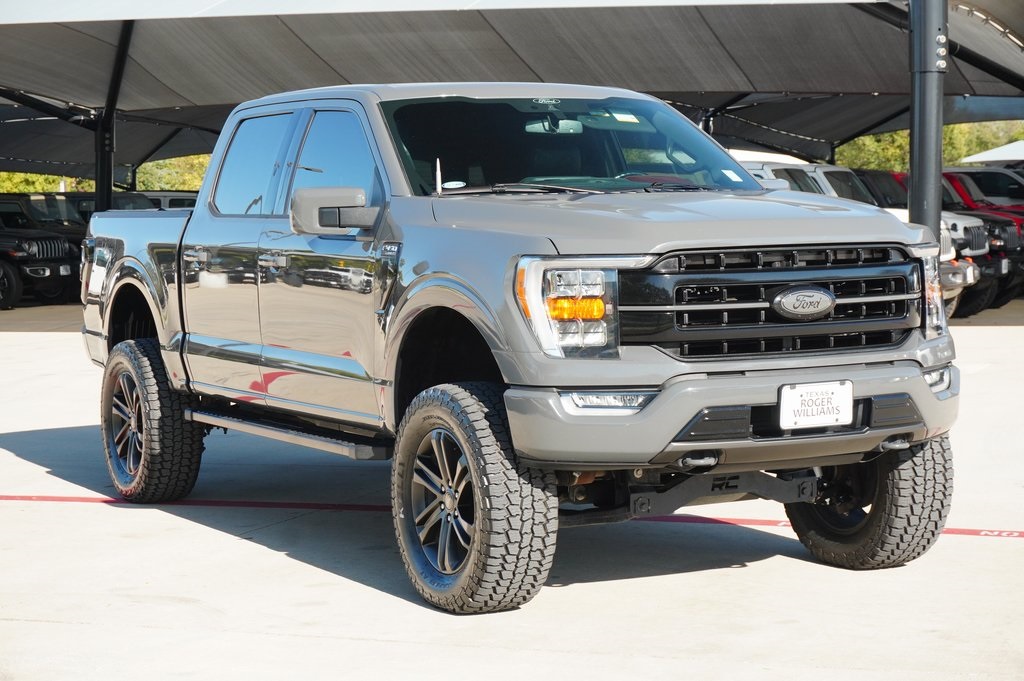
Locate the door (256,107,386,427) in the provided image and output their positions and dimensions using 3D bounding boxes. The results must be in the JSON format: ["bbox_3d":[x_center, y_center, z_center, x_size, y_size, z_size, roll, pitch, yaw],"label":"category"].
[{"bbox_3d":[-0.715,-0.355,8.648,0.270,1.340,1.300,-3,4,-28],"label":"door"}]

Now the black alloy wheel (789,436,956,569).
[{"bbox_3d":[1.423,0.501,8.449,0.295,0.846,0.846,-3,4,-28],"label":"black alloy wheel"}]

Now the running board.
[{"bbox_3d":[-1.018,0.394,9.197,0.180,0.075,2.050,-3,4,-28],"label":"running board"}]

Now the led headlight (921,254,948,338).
[{"bbox_3d":[1.580,-0.185,7.883,0.310,0.350,0.310,-3,4,-28],"label":"led headlight"}]

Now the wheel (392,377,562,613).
[{"bbox_3d":[-0.144,0.577,7.635,0.312,0.833,0.843,-3,4,-27],"label":"wheel"}]

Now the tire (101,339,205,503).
[{"bbox_3d":[-1.893,0.414,10.885,0.312,0.833,0.843,-3,4,-28],"label":"tire"}]

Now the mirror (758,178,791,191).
[{"bbox_3d":[1.166,-0.607,9.212,0.265,0.200,0.180,-3,4,-28],"label":"mirror"}]

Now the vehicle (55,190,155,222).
[{"bbox_3d":[-8.200,-2.000,41.800,4.700,1.900,1.900,1,4,33],"label":"vehicle"}]

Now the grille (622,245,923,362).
[{"bbox_3d":[0.984,-0.136,7.354,1.320,0.385,0.150,-3,4,-28],"label":"grille"}]

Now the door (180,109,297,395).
[{"bbox_3d":[-1.241,-0.404,9.641,0.270,1.345,1.060,-3,4,-28],"label":"door"}]

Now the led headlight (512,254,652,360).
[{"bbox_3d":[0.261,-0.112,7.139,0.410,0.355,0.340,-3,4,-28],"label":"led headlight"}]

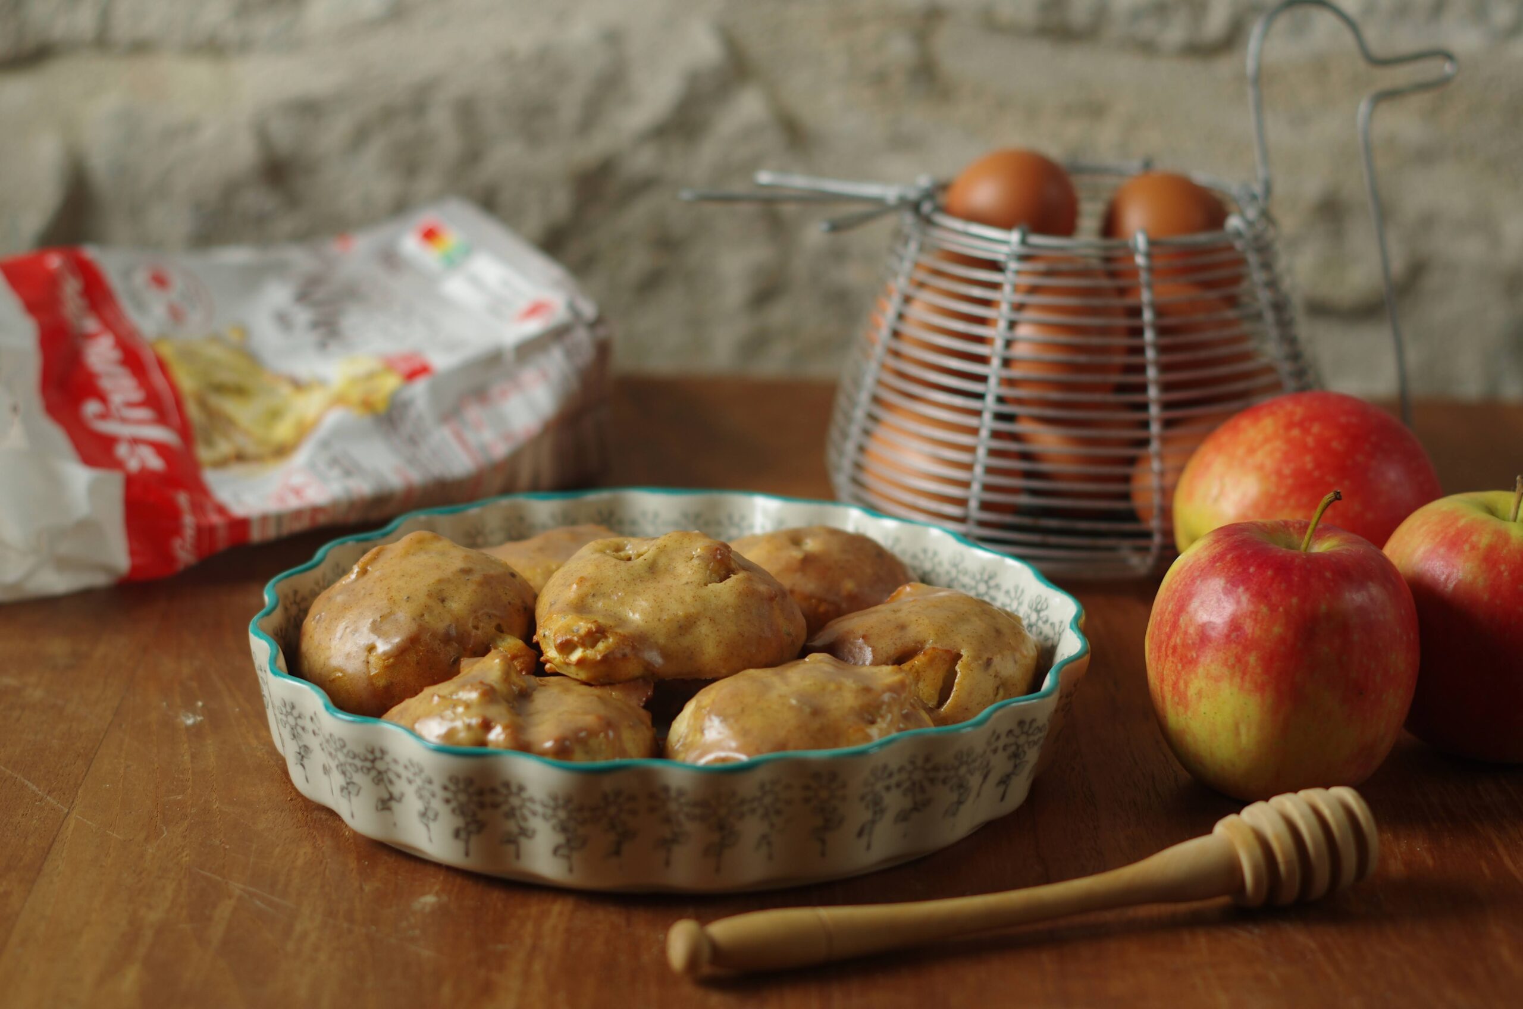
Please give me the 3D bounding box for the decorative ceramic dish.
[{"bbox_3d":[-0.026,0.047,0.891,0.235,0.038,0.235,1,18,0],"label":"decorative ceramic dish"}]

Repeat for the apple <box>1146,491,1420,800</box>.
[{"bbox_3d":[0.141,0.039,0.854,0.074,0.081,0.074,1,18,0],"label":"apple"}]

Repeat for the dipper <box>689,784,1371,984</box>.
[{"bbox_3d":[0.066,0.091,0.773,0.184,0.028,0.028,-5,18,-16],"label":"dipper"}]

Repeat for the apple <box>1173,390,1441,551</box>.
[{"bbox_3d":[0.168,0.003,0.978,0.083,0.075,0.083,1,18,0],"label":"apple"}]

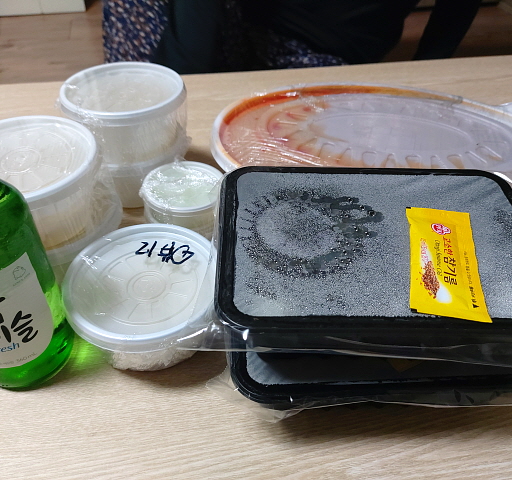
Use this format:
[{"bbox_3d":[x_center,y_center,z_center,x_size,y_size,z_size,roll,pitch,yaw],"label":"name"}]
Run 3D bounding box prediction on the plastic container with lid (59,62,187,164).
[{"bbox_3d":[-0.119,-0.118,0.430,0.109,0.051,0.109,3,45,0],"label":"plastic container with lid"}]

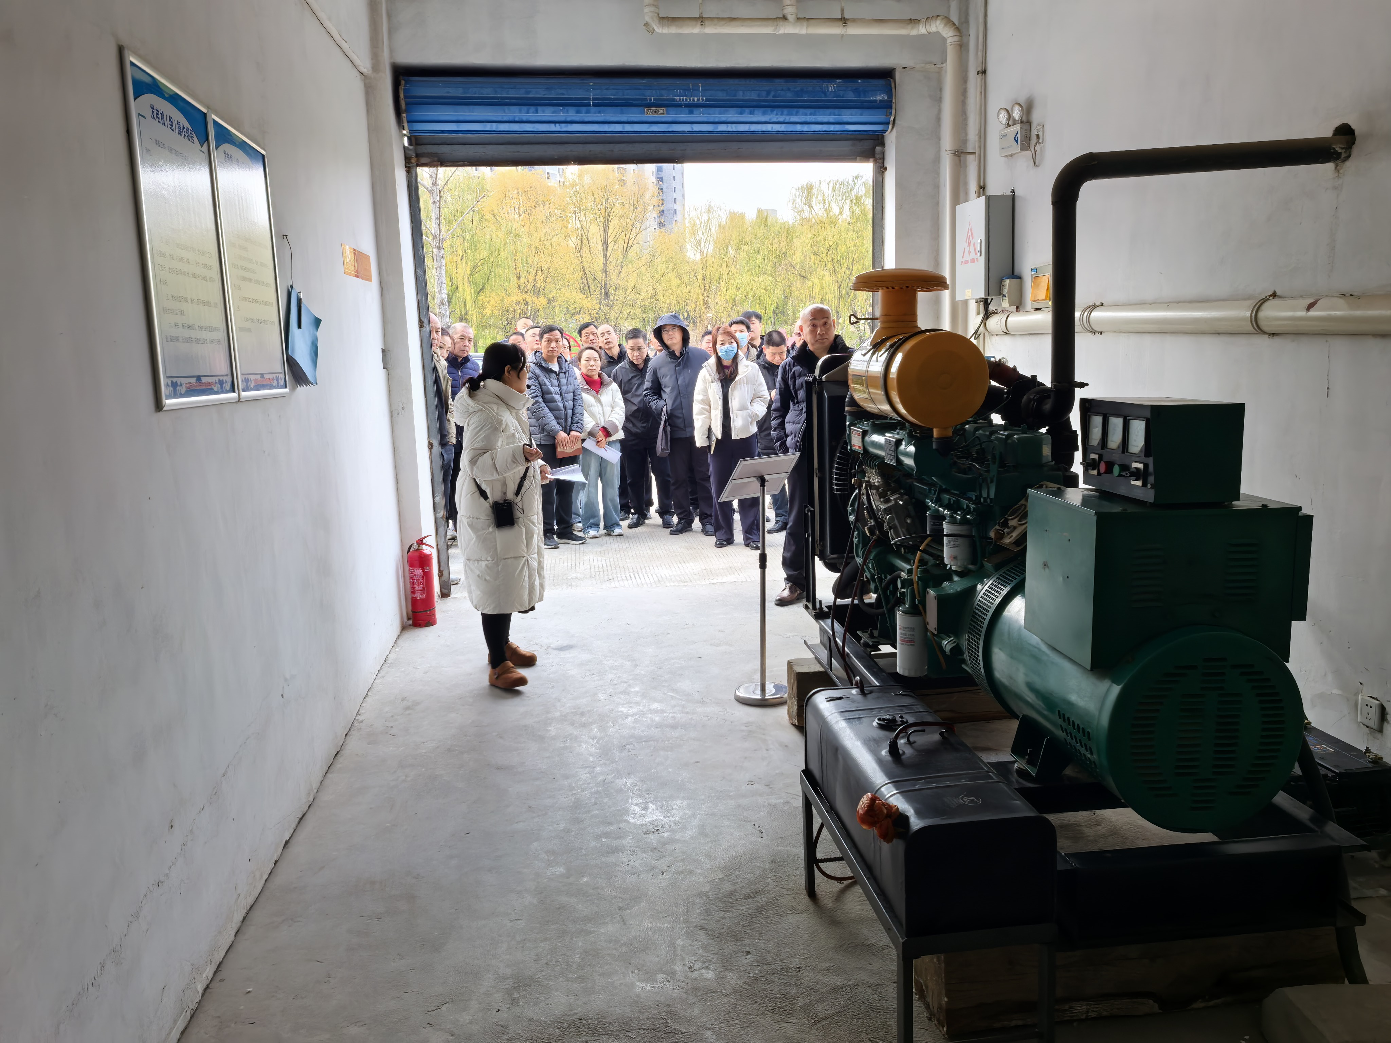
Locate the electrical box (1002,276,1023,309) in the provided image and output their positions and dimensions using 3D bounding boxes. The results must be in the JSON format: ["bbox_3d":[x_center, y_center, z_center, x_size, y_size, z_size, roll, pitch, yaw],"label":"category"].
[{"bbox_3d":[1.689,-1.226,5.788,0.071,0.159,0.100,-3,9,-7],"label":"electrical box"}]

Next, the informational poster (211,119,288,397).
[{"bbox_3d":[-1.362,-0.775,3.321,0.025,0.790,0.605,-3,9,-7],"label":"informational poster"}]

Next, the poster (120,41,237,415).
[{"bbox_3d":[-1.285,-0.685,2.720,0.025,0.790,0.605,-3,9,-7],"label":"poster"}]

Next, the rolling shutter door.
[{"bbox_3d":[-0.265,-2.461,6.621,3.000,0.470,0.360,-3,9,-7],"label":"rolling shutter door"}]

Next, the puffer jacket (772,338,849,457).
[{"bbox_3d":[0.733,-0.766,6.586,0.560,0.730,0.360,0,9,12],"label":"puffer jacket"}]

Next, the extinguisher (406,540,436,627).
[{"bbox_3d":[-1.581,0.348,6.269,0.150,0.510,0.145,1,9,19],"label":"extinguisher"}]

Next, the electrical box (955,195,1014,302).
[{"bbox_3d":[1.601,-1.506,6.024,0.159,0.526,0.427,-3,9,-7],"label":"electrical box"}]

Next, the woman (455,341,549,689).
[{"bbox_3d":[-0.919,-0.055,5.163,0.450,1.600,0.500,-4,9,-13],"label":"woman"}]

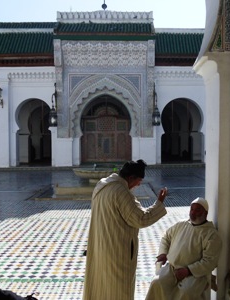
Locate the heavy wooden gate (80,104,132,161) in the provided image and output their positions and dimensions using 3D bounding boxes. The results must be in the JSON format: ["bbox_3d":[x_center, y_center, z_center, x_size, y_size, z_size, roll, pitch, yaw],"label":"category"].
[{"bbox_3d":[-0.495,-0.787,20.874,2.940,3.038,0.196,-1,2,-2],"label":"heavy wooden gate"}]

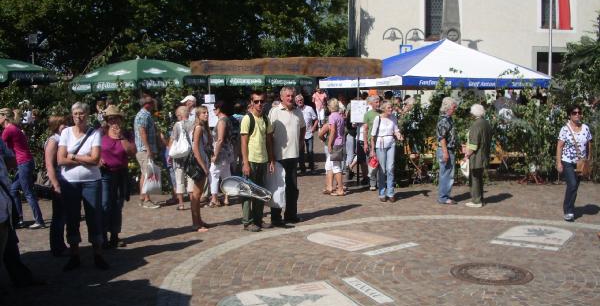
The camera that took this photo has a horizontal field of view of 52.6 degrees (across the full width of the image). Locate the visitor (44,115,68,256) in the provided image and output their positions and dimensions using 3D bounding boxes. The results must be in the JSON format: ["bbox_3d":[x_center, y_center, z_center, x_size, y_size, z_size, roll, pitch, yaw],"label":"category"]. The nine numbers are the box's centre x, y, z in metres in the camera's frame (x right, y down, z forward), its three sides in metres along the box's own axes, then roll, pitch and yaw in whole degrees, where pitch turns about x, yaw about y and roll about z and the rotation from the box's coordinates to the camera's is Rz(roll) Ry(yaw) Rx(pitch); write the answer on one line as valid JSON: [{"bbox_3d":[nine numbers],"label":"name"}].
[{"bbox_3d":[-2.684,0.348,6.762,0.400,1.552,0.430,-1,5,-13],"label":"visitor"}]

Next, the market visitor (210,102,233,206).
[{"bbox_3d":[-1.287,-0.001,9.784,0.420,1.684,0.460,0,5,3],"label":"market visitor"}]

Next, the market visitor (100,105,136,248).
[{"bbox_3d":[-2.171,0.263,7.170,0.500,1.643,0.360,-2,6,-20],"label":"market visitor"}]

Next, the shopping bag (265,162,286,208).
[{"bbox_3d":[-0.321,0.448,8.120,0.330,0.600,0.130,-1,5,-6],"label":"shopping bag"}]

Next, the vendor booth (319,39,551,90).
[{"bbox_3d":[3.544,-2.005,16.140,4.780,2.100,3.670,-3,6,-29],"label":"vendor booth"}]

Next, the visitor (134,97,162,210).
[{"bbox_3d":[-2.443,-0.017,9.626,0.420,1.752,0.480,-2,5,-17],"label":"visitor"}]

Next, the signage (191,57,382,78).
[{"bbox_3d":[-0.256,-1.626,11.500,3.640,0.380,0.080,0,5,-2],"label":"signage"}]

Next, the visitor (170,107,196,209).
[{"bbox_3d":[-1.863,0.065,9.489,0.460,1.611,0.380,-3,6,-23],"label":"visitor"}]

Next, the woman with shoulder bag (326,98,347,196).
[{"bbox_3d":[0.655,-0.136,10.675,0.340,1.640,0.450,5,7,41],"label":"woman with shoulder bag"}]

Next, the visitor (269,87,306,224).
[{"bbox_3d":[-0.166,0.040,8.134,0.530,1.840,0.340,-1,5,-13],"label":"visitor"}]

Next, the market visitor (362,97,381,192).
[{"bbox_3d":[1.368,-0.190,11.315,0.360,1.758,0.500,4,7,41],"label":"market visitor"}]

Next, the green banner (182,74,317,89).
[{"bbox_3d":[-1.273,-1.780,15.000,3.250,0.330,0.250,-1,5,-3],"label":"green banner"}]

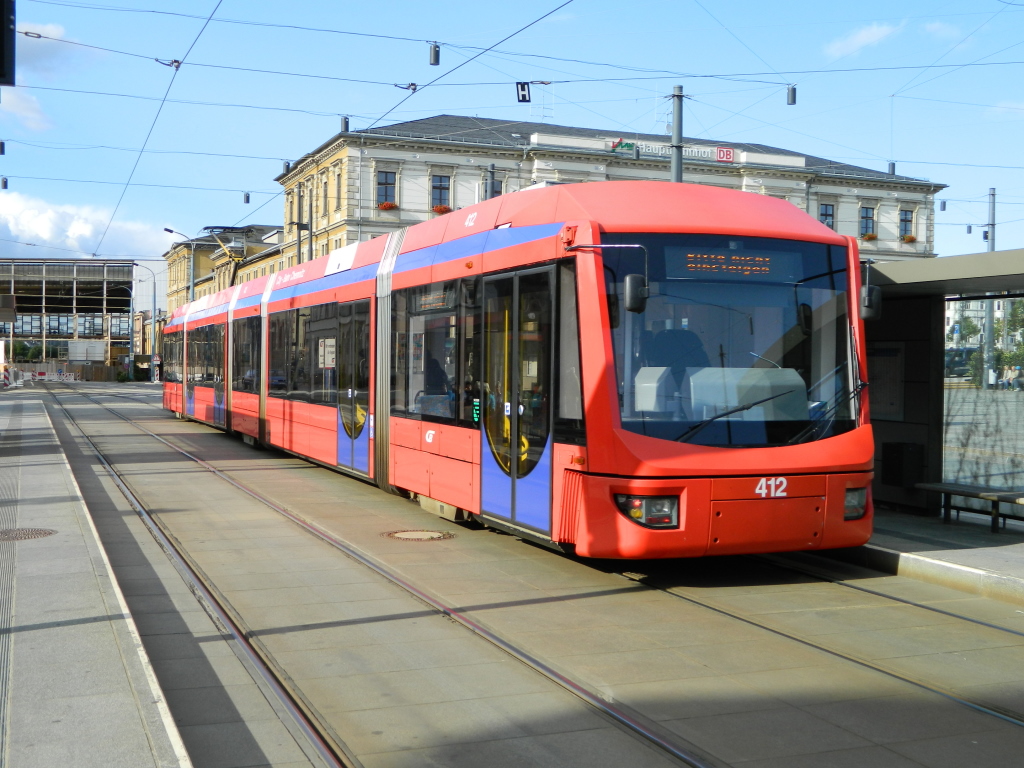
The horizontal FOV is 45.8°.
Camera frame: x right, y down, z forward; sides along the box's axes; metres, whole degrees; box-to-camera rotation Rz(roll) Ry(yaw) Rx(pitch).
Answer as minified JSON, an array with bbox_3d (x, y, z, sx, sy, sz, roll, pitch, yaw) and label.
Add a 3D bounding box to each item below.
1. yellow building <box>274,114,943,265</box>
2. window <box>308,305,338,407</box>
[{"bbox_3d":[7.470,-9.222,89.945,46.200,19.192,20.700,0,1,-22],"label":"yellow building"},{"bbox_3d":[-2.676,-0.405,17.228,0.080,1.440,1.780,0,1,-22],"label":"window"}]

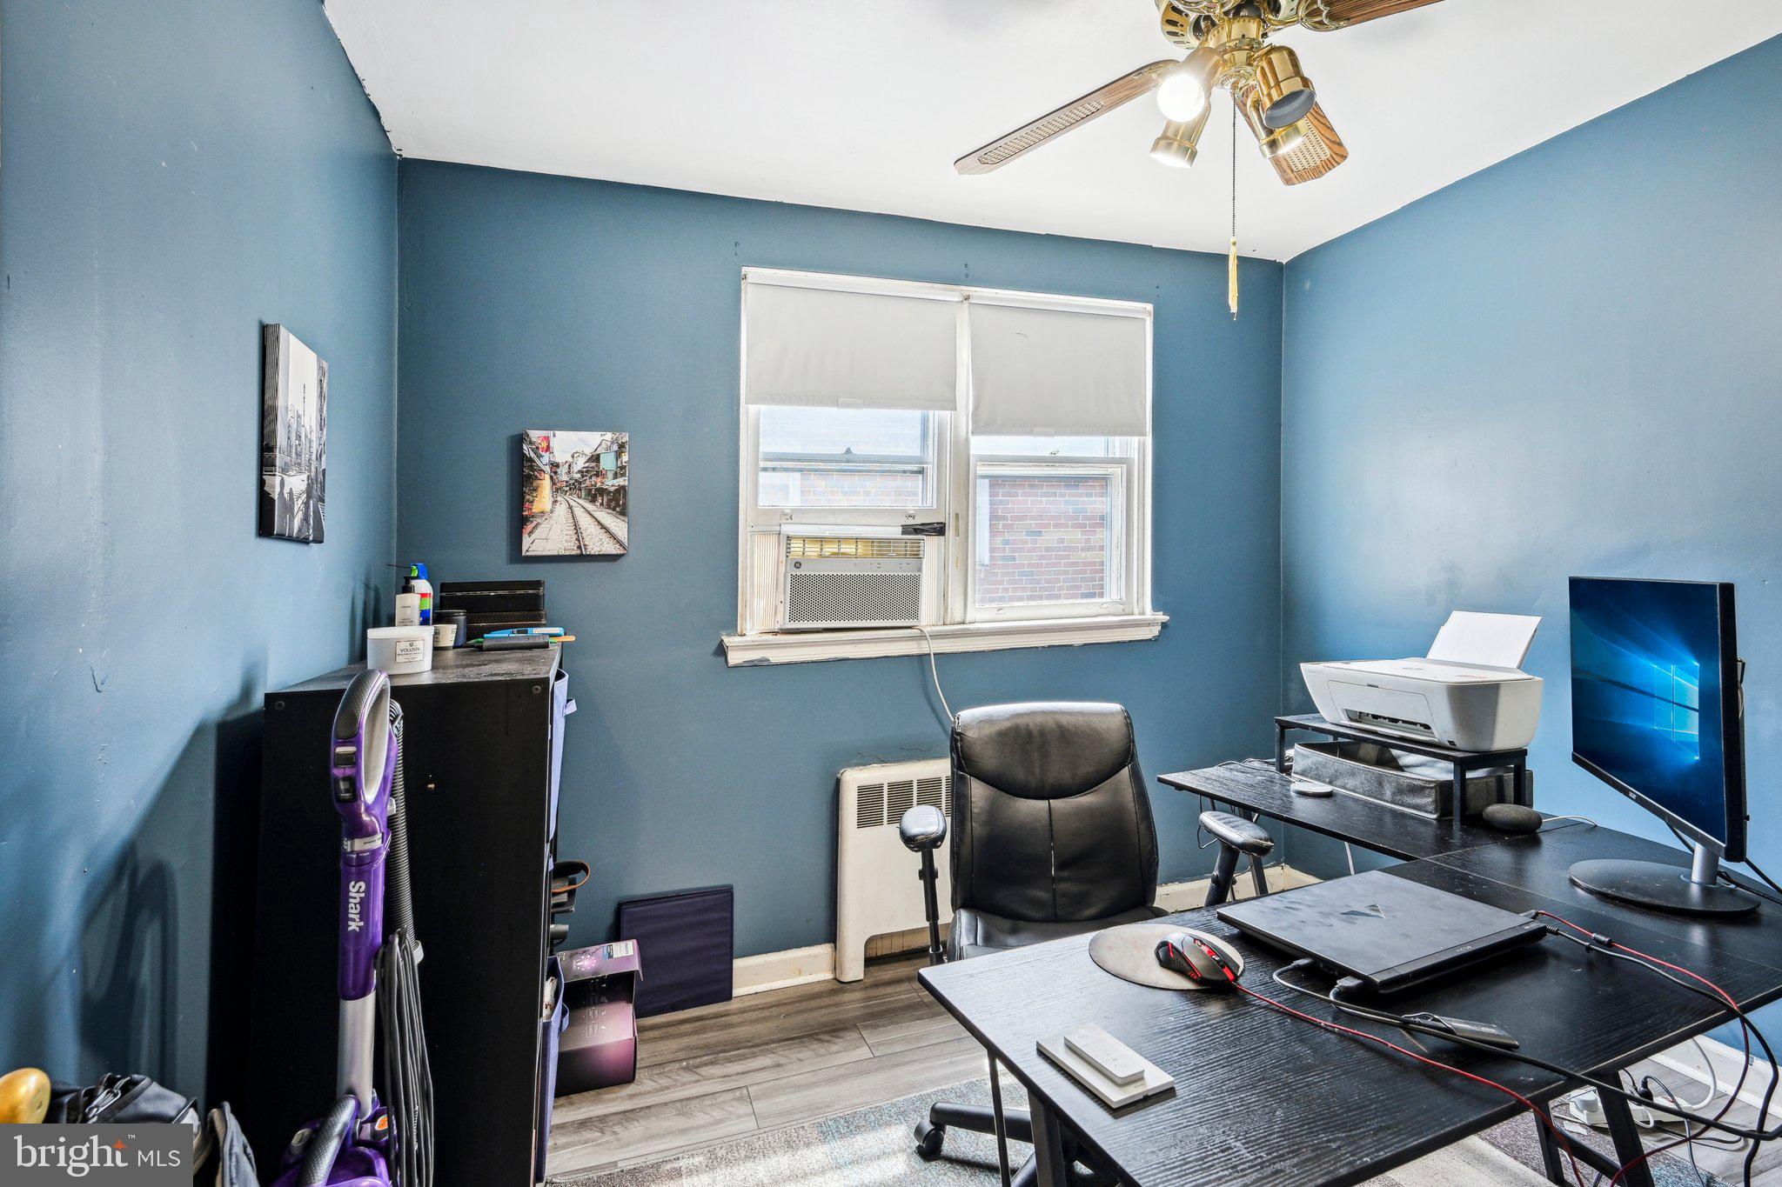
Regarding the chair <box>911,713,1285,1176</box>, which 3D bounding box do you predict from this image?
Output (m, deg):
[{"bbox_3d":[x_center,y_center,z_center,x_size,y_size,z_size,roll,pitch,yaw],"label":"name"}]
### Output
[{"bbox_3d":[0.449,0.766,1.696,0.690,1.010,0.670,-1,2,-12],"label":"chair"}]

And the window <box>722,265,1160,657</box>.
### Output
[{"bbox_3d":[0.244,-0.409,2.644,1.550,1.190,0.120,-1,2,-19],"label":"window"}]

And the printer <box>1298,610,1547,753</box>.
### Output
[{"bbox_3d":[1.353,0.199,2.034,0.350,0.295,0.425,-1,2,-19],"label":"printer"}]

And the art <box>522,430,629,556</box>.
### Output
[{"bbox_3d":[-0.896,-0.284,2.260,0.277,0.352,0.026,-1,2,-19],"label":"art"}]

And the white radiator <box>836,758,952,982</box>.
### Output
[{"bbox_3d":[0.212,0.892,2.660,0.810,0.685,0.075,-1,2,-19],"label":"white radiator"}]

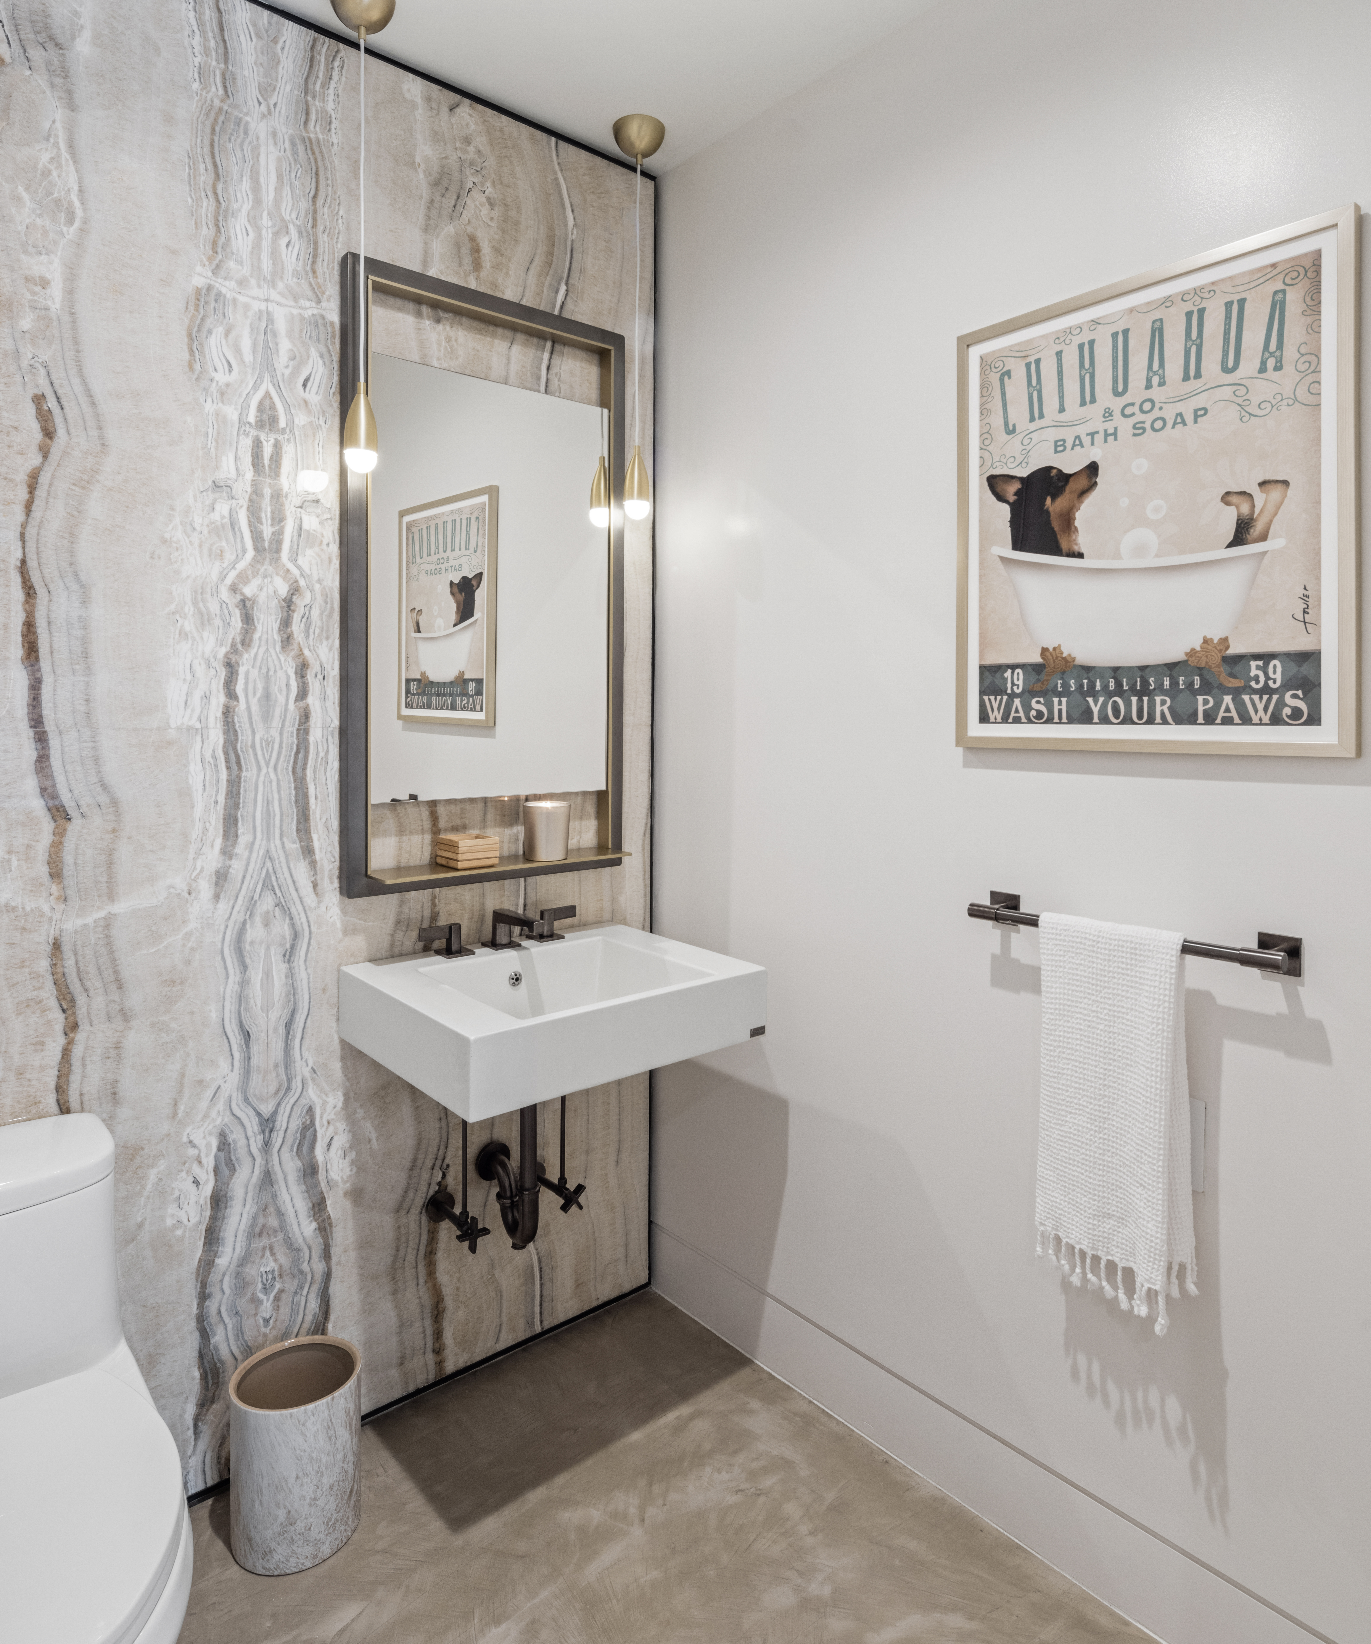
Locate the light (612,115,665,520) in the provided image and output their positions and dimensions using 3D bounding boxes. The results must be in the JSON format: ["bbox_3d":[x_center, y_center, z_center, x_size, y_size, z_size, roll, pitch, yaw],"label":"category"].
[{"bbox_3d":[-0.097,-1.027,2.016,0.111,0.800,0.111,0,5,0],"label":"light"}]

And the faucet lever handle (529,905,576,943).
[{"bbox_3d":[-0.266,0.206,1.997,0.098,0.056,0.050,-4,6,-39],"label":"faucet lever handle"}]

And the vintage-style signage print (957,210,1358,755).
[{"bbox_3d":[0.631,-0.432,1.377,0.027,0.655,0.540,-4,6,-42],"label":"vintage-style signage print"}]

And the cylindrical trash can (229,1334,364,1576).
[{"bbox_3d":[-0.622,0.999,1.553,0.195,0.240,0.195,0,5,0],"label":"cylindrical trash can"}]

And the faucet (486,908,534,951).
[{"bbox_3d":[-0.334,0.211,1.888,0.050,0.072,0.147,-4,6,-39],"label":"faucet"}]

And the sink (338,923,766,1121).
[{"bbox_3d":[-0.232,0.326,1.740,0.594,0.127,0.482,-4,6,-39],"label":"sink"}]

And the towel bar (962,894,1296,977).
[{"bbox_3d":[0.606,0.156,1.363,0.083,0.050,0.435,-4,6,-42],"label":"towel bar"}]

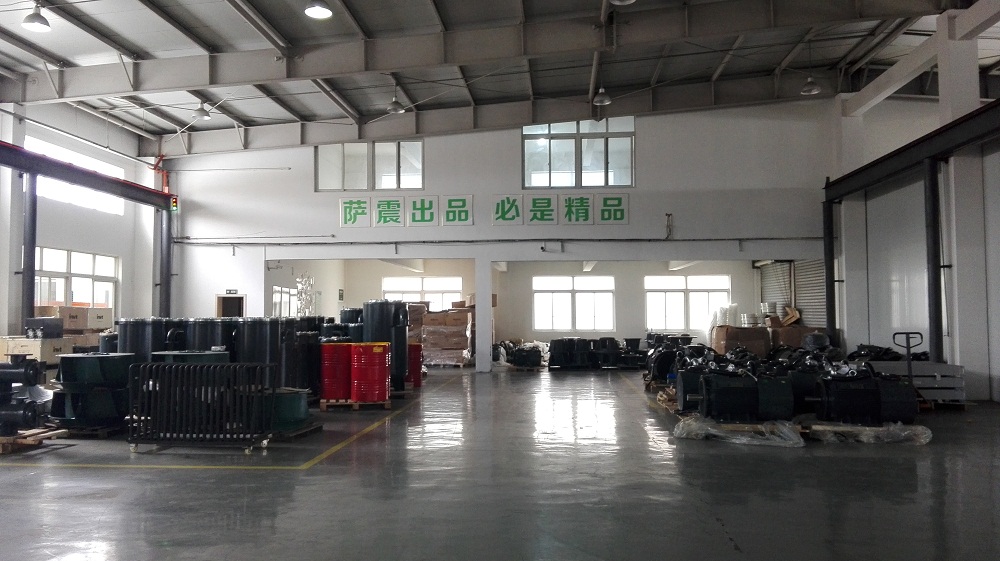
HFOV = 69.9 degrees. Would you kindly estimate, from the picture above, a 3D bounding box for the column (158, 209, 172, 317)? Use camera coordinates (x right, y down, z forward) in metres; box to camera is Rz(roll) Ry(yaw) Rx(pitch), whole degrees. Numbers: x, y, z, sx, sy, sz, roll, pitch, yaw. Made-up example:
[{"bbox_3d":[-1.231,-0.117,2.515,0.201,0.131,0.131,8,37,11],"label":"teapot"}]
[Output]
[{"bbox_3d":[-8.626,0.288,18.468,0.230,4.200,0.230,0,-3,5],"label":"column"}]

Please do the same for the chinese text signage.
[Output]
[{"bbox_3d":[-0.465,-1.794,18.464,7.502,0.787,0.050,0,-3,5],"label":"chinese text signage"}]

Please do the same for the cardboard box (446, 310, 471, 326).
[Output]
[{"bbox_3d":[-1.166,1.100,20.507,0.656,0.429,0.540,0,-3,5],"label":"cardboard box"}]

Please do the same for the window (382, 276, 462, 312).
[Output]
[{"bbox_3d":[-2.930,0.879,26.941,3.088,2.107,0.150,0,-3,5],"label":"window"}]

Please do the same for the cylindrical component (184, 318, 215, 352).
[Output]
[{"bbox_3d":[-4.943,1.272,11.828,0.500,1.285,0.500,0,-3,0],"label":"cylindrical component"}]

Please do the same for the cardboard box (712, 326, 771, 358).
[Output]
[{"bbox_3d":[6.127,1.715,18.068,1.050,1.072,1.150,0,-3,5],"label":"cardboard box"}]

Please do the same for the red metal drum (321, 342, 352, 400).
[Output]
[{"bbox_3d":[-2.654,1.472,11.722,0.585,0.890,0.585,0,-3,5],"label":"red metal drum"}]

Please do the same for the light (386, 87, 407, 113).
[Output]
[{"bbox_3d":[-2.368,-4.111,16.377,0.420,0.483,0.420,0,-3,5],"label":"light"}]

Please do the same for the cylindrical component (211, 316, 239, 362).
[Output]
[{"bbox_3d":[-4.473,1.251,11.560,0.500,1.273,0.500,0,-3,0],"label":"cylindrical component"}]

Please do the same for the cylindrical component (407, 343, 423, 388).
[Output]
[{"bbox_3d":[-1.875,1.724,14.536,0.580,0.880,0.580,0,-3,0],"label":"cylindrical component"}]

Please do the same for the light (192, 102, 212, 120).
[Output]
[{"bbox_3d":[-6.978,-3.986,16.753,0.420,0.368,0.420,0,-3,5],"label":"light"}]

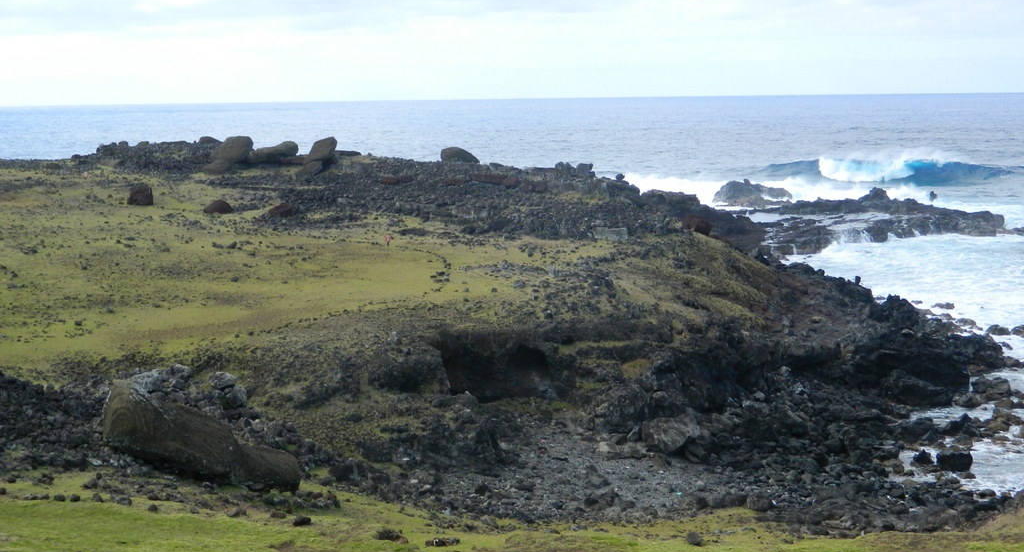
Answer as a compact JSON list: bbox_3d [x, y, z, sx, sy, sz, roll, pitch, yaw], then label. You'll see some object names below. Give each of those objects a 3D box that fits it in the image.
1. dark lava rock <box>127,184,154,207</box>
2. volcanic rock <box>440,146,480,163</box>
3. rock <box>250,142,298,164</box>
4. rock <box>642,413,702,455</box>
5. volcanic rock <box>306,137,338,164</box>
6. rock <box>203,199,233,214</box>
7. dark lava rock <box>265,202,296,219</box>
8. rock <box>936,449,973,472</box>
[{"bbox_3d":[-25.791,-5.589,117.062,1.805,1.482,1.715,-2,6,-12],"label":"dark lava rock"},{"bbox_3d":[-4.019,-9.444,131.600,3.122,1.327,2.185,-1,6,-2],"label":"volcanic rock"},{"bbox_3d":[-19.335,-10.095,137.278,4.071,1.872,2.035,-2,6,-8],"label":"rock"},{"bbox_3d":[5.141,5.077,54.523,1.908,1.293,1.622,0,6,5],"label":"rock"},{"bbox_3d":[-17.820,-11.802,158.566,2.900,2.500,2.300,-1,6,-6],"label":"volcanic rock"},{"bbox_3d":[-19.222,-4.511,110.246,1.896,0.951,1.801,-2,6,-10],"label":"rock"},{"bbox_3d":[-14.720,-4.192,107.920,1.856,0.993,1.670,-2,6,-8],"label":"dark lava rock"},{"bbox_3d":[15.398,6.420,58.674,1.253,0.777,1.065,1,6,15],"label":"rock"}]

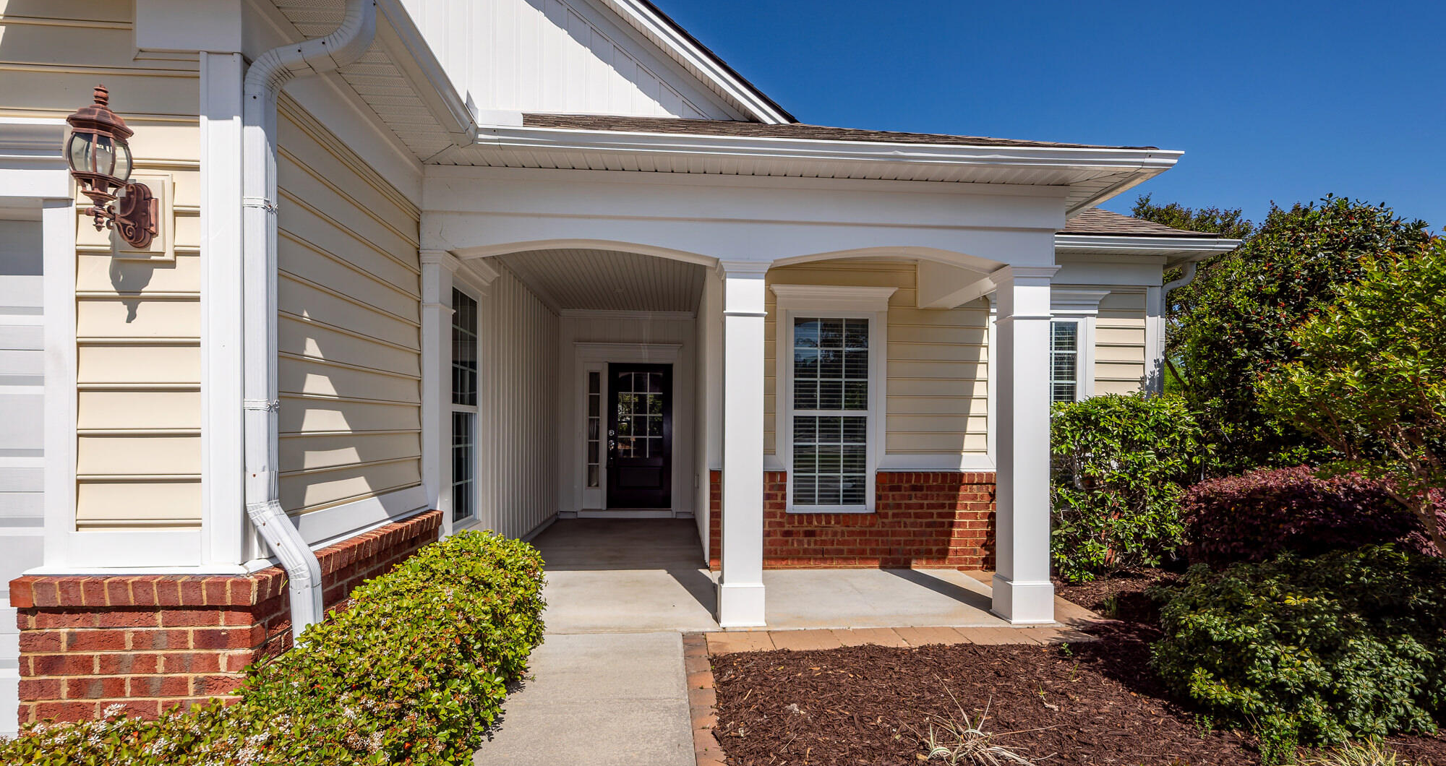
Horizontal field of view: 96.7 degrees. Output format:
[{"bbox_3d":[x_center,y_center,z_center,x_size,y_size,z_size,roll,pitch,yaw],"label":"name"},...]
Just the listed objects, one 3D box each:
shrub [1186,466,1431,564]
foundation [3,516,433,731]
[{"bbox_3d":[4.680,1.170,5.000,1.900,1.000,1.300,0,-2,-4],"label":"shrub"},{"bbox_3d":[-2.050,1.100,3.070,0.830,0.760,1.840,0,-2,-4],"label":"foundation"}]

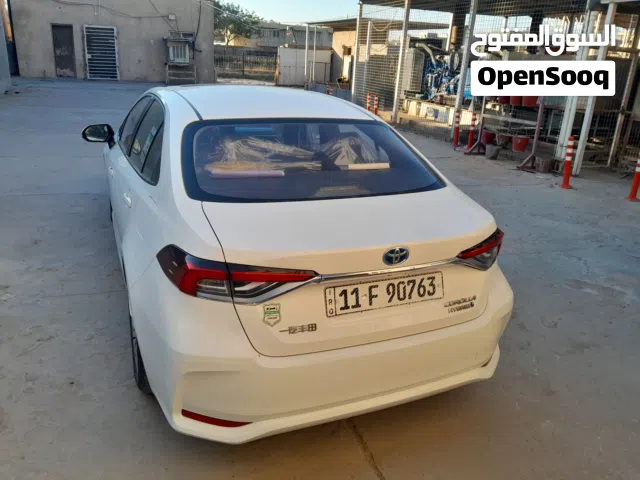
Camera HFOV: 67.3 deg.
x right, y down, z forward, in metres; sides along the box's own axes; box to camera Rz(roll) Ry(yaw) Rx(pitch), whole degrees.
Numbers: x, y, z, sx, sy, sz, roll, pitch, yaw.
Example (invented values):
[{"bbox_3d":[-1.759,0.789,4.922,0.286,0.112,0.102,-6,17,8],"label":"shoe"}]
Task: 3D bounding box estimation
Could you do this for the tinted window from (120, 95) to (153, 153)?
[{"bbox_3d":[-1.327,-0.855,3.450,0.061,0.429,0.930,19,11,-31],"label":"tinted window"}]

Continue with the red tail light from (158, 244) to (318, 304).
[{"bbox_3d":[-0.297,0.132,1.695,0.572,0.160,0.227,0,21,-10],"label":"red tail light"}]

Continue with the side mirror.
[{"bbox_3d":[-1.762,-0.836,3.814,0.220,0.170,0.150,-5,22,-24],"label":"side mirror"}]

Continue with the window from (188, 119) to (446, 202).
[{"bbox_3d":[-0.028,-0.401,2.341,1.264,0.078,0.726,-5,43,-24],"label":"window"}]

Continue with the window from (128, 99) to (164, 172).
[{"bbox_3d":[-1.006,-0.591,2.776,0.061,0.420,0.902,19,11,-31],"label":"window"}]

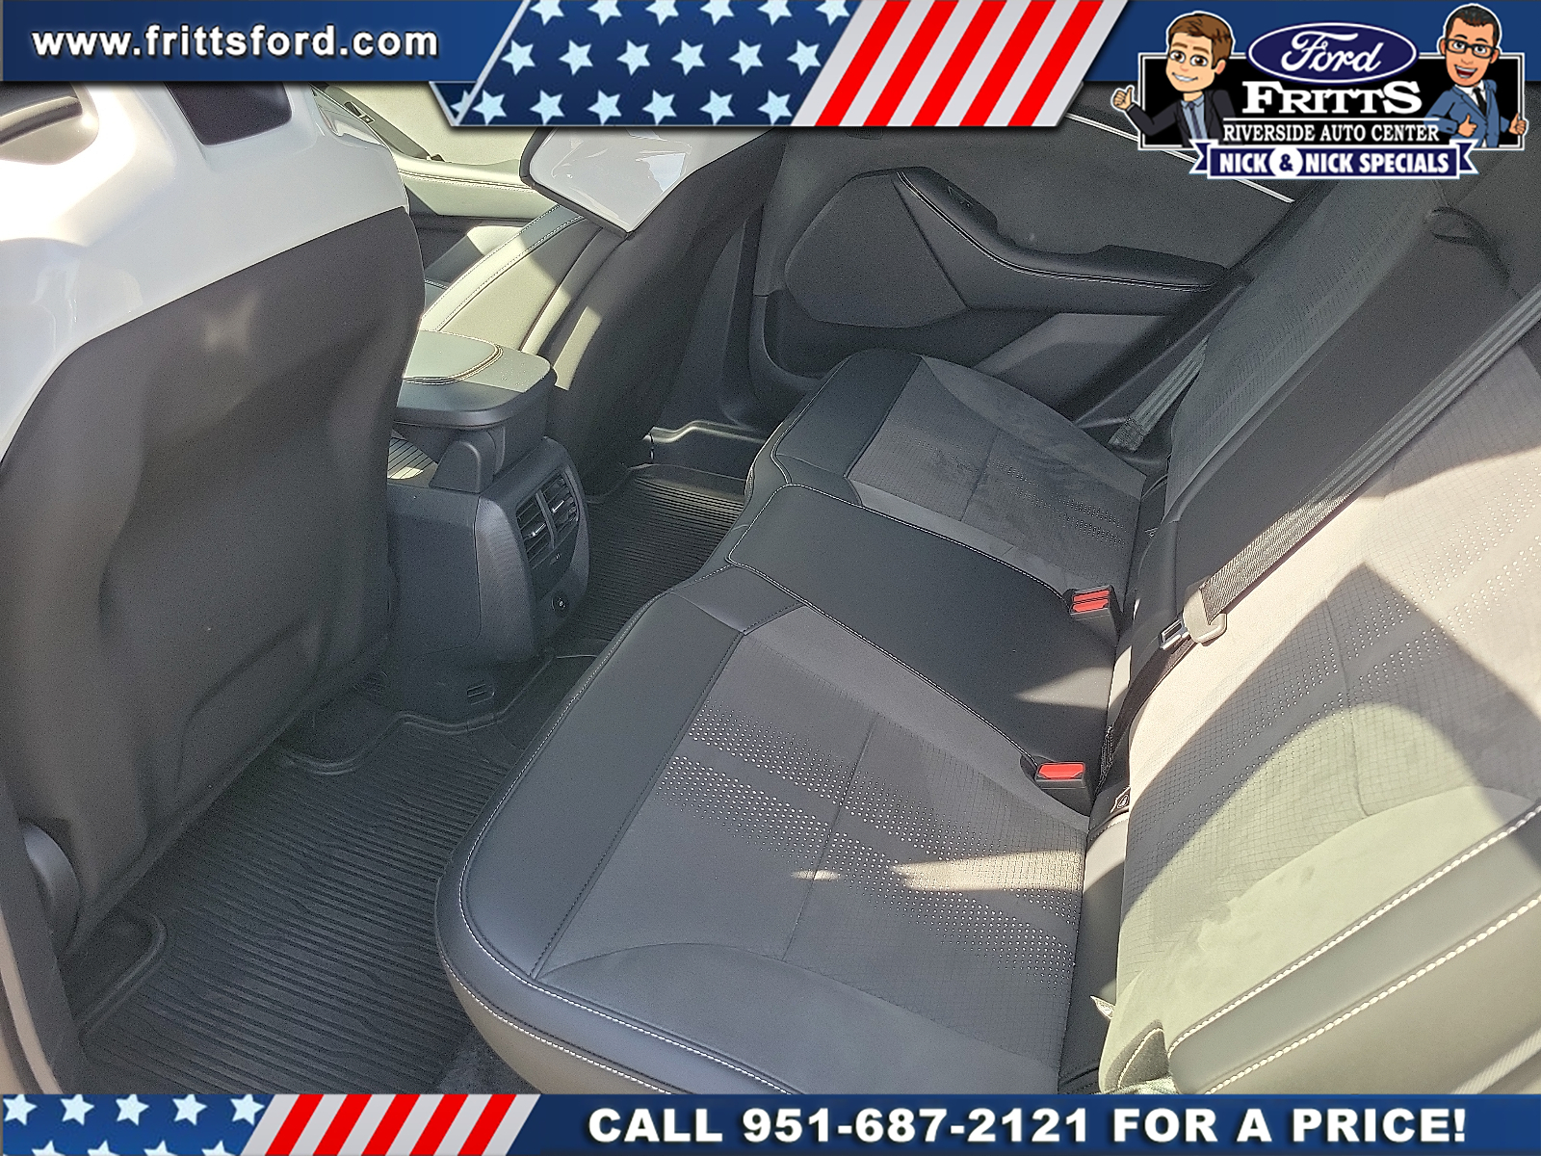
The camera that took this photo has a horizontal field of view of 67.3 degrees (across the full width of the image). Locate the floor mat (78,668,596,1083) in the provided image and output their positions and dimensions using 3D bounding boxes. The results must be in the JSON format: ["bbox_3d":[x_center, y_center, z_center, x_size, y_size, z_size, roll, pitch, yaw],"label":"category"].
[{"bbox_3d":[-0.397,0.270,1.236,0.380,0.035,0.655,14,35,14],"label":"floor mat"}]

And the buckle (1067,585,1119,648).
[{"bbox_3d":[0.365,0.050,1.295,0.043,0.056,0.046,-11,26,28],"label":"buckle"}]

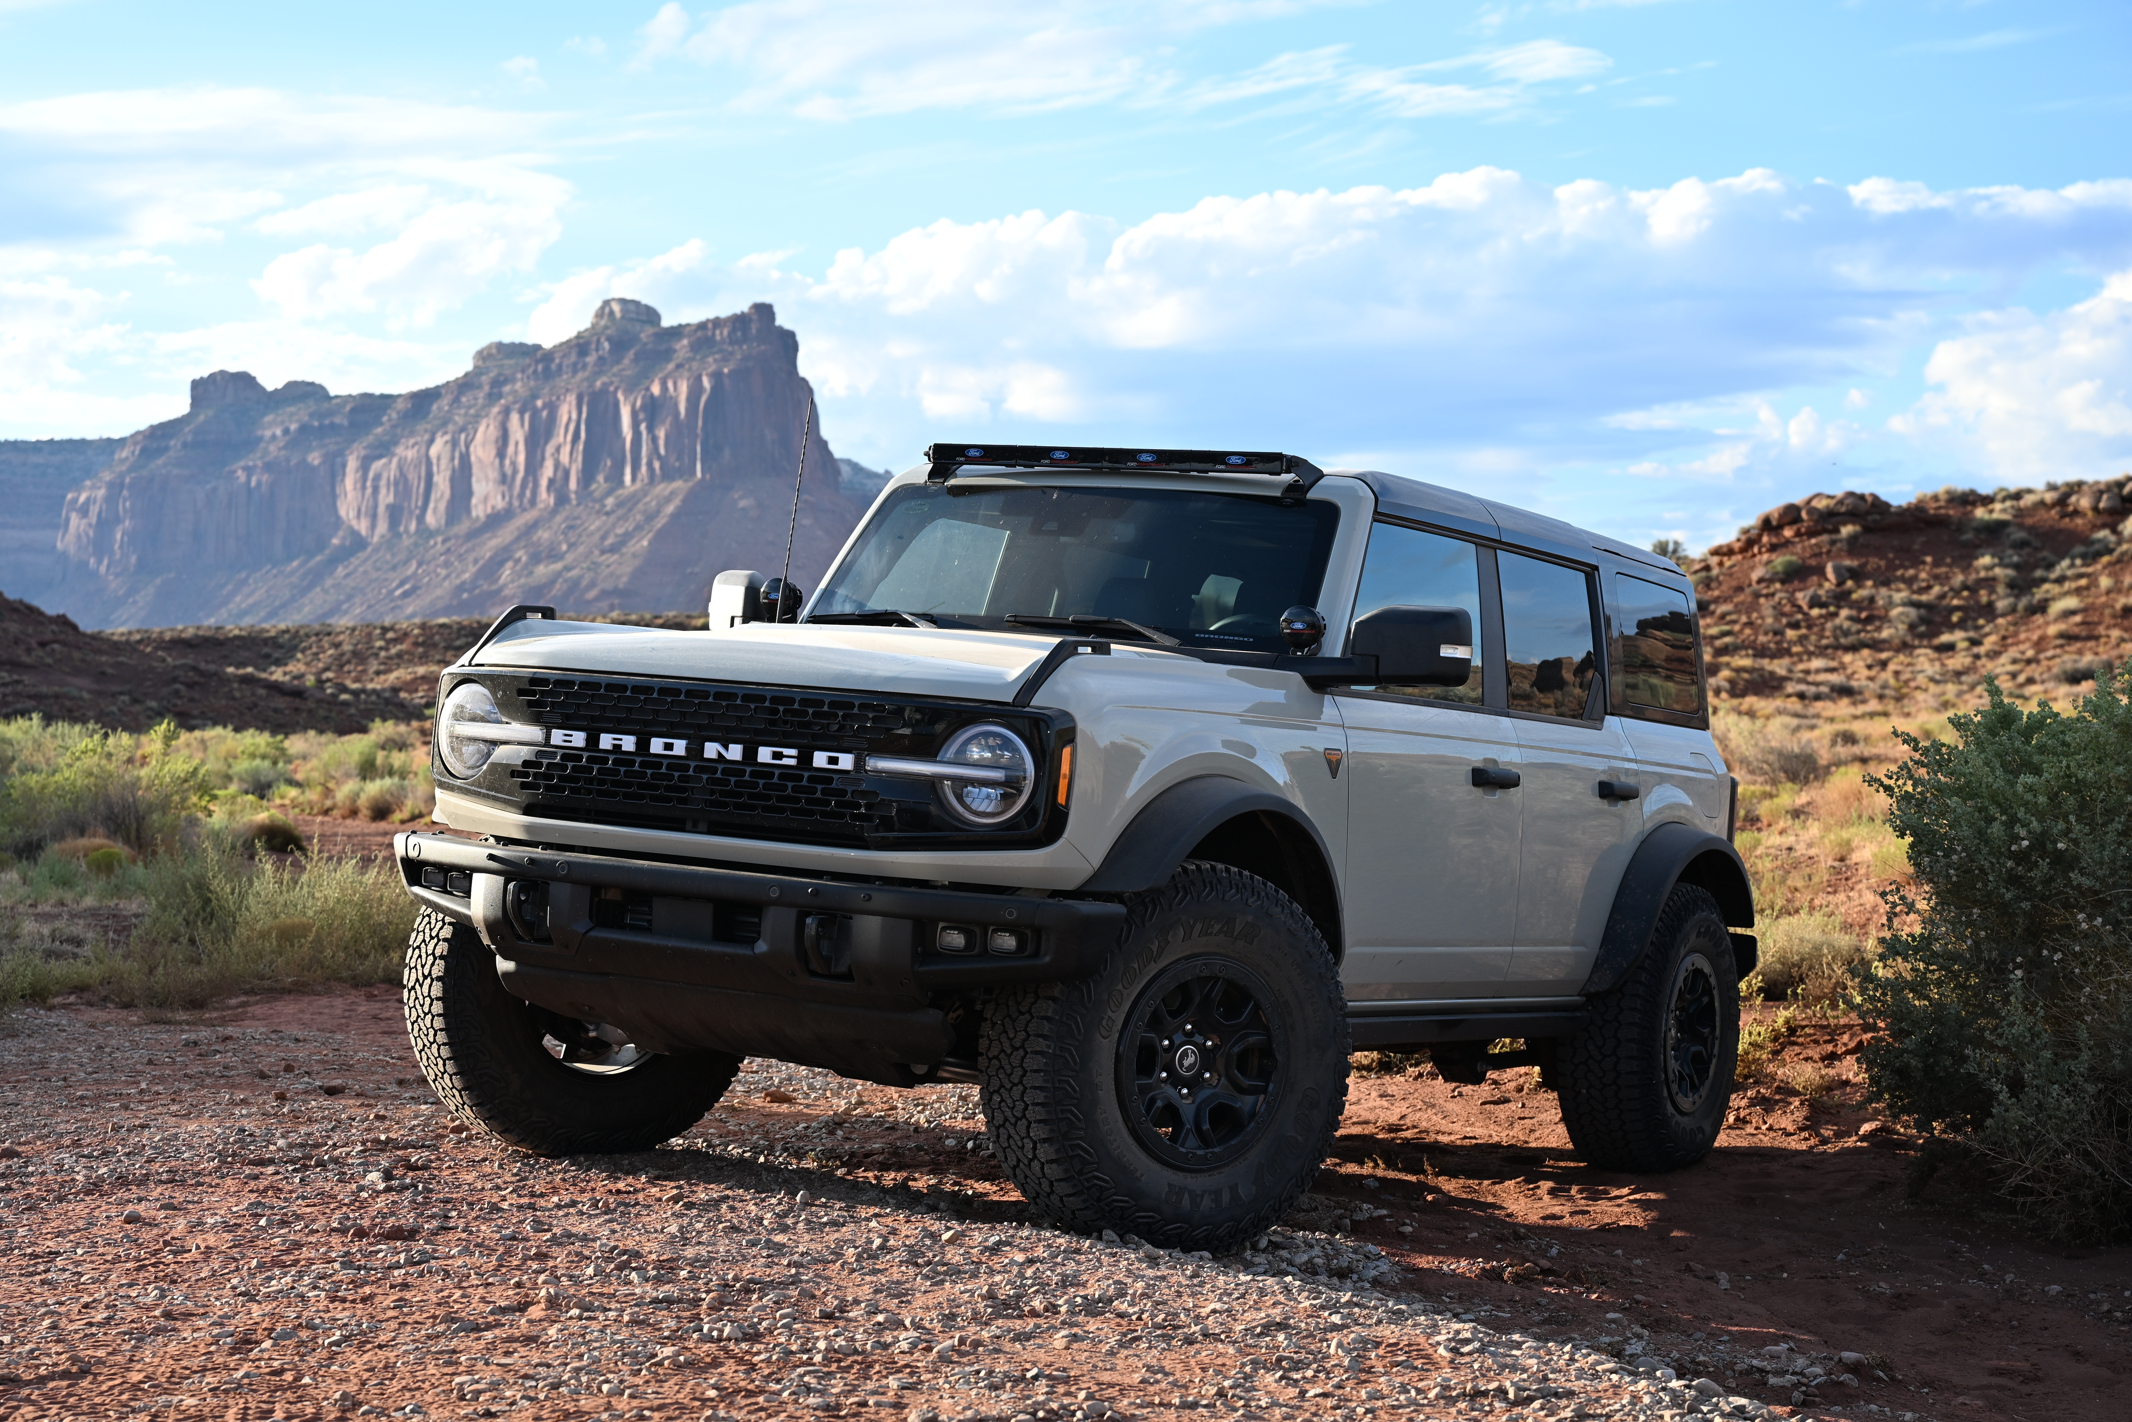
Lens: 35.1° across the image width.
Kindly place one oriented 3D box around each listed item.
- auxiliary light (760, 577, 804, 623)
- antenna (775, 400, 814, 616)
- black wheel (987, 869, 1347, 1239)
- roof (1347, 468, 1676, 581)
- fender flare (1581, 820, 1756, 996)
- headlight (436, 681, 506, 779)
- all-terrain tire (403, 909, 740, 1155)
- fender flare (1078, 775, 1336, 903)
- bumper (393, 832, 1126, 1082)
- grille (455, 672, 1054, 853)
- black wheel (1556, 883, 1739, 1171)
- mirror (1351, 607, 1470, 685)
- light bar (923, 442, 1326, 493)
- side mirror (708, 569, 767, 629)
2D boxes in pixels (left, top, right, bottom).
[{"bbox_3d":[-0.756,-0.289,9.004,0.108,0.115,0.090,4,-1,31],"label":"auxiliary light"},{"bbox_3d":[-0.703,-0.490,8.698,0.025,0.662,0.025,4,-8,31],"label":"antenna"},{"bbox_3d":[0.229,0.775,7.601,0.867,0.867,0.310,5,-1,-33],"label":"black wheel"},{"bbox_3d":[0.763,-0.546,9.967,1.450,0.150,2.400,4,-1,31],"label":"roof"},{"bbox_3d":[1.786,0.583,9.975,0.150,0.510,1.170,4,-1,31],"label":"fender flare"},{"bbox_3d":[-1.366,0.050,7.904,0.215,0.220,0.110,4,-1,37],"label":"headlight"},{"bbox_3d":[-1.223,0.674,8.482,0.867,0.867,0.310,5,-1,-35],"label":"all-terrain tire"},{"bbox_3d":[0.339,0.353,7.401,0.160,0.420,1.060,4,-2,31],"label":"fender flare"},{"bbox_3d":[-0.784,0.540,7.308,1.920,0.440,0.420,4,-2,31],"label":"bumper"},{"bbox_3d":[-0.752,0.106,7.310,1.660,0.335,0.200,4,-2,31],"label":"grille"},{"bbox_3d":[1.744,0.941,9.952,0.320,0.865,0.865,4,-2,31],"label":"black wheel"},{"bbox_3d":[0.823,-0.157,8.079,0.285,0.190,0.160,4,-2,31],"label":"mirror"},{"bbox_3d":[0.115,-0.615,8.687,1.110,0.115,0.170,4,-2,31],"label":"light bar"},{"bbox_3d":[-0.852,-0.273,9.230,0.280,0.200,0.155,4,-1,31],"label":"side mirror"}]

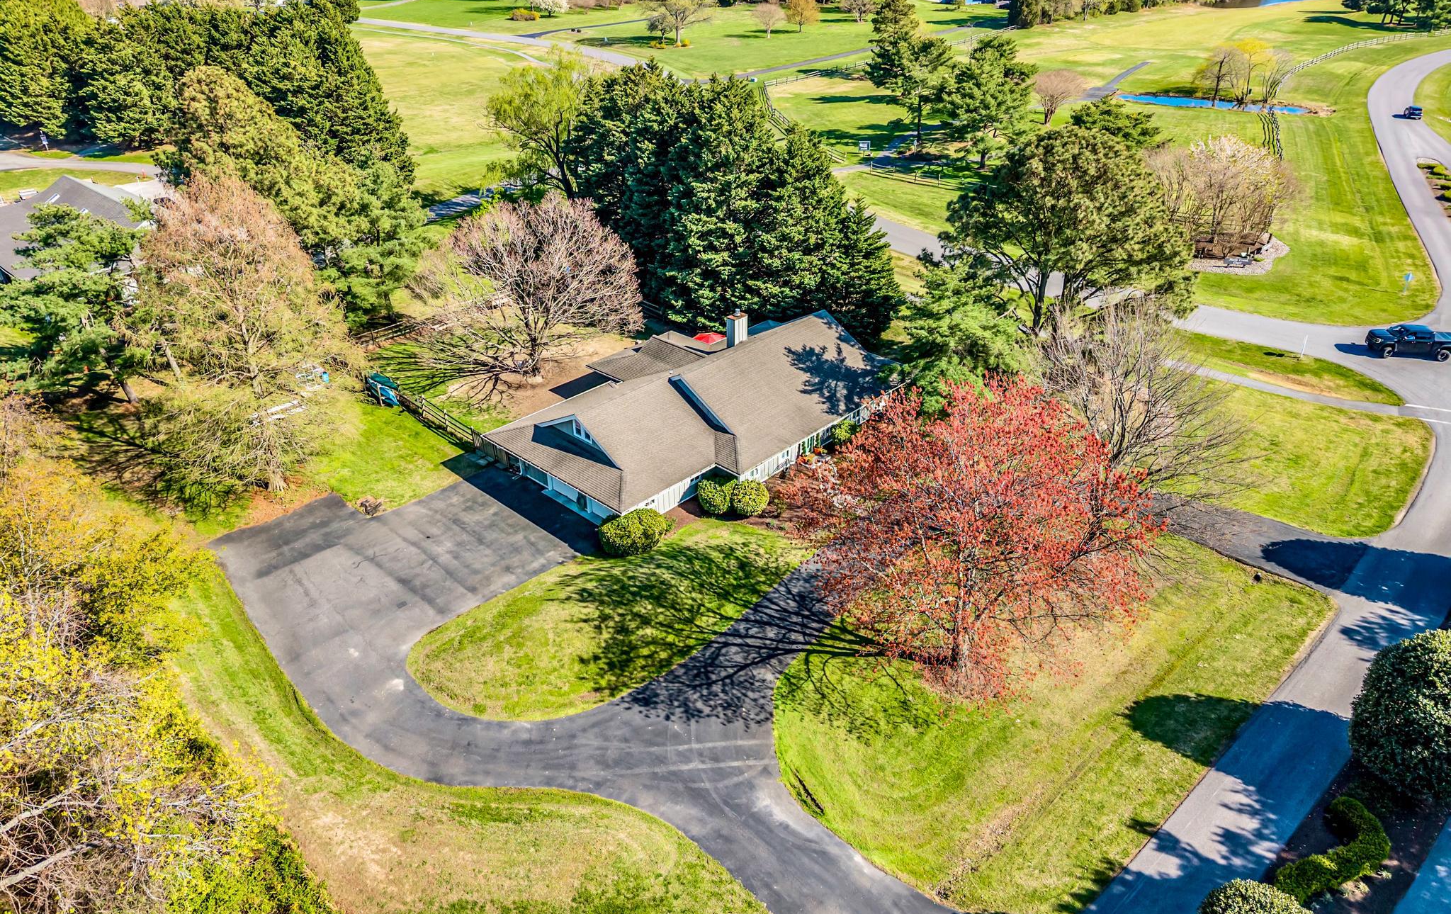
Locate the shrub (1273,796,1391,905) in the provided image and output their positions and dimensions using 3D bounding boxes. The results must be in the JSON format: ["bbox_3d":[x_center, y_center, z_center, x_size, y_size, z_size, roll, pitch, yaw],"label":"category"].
[{"bbox_3d":[19.580,12.947,32.211,5.400,0.750,2.100,-24,37,-36],"label":"shrub"}]

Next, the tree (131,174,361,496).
[{"bbox_3d":[-25.158,-5.449,52.474,11.710,16.900,11.360,-15,33,-24],"label":"tree"}]

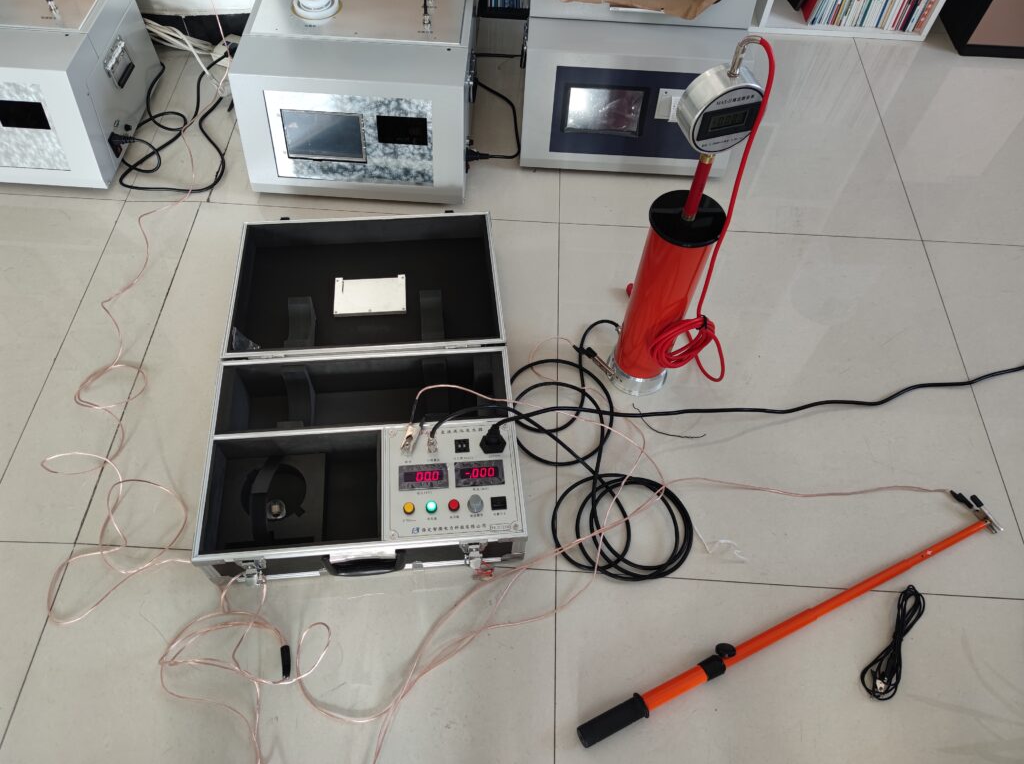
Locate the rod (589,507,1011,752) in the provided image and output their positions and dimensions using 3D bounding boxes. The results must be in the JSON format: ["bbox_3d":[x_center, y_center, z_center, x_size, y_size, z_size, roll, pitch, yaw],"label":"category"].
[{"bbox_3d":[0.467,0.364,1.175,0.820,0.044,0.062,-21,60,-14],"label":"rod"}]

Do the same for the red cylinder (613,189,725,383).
[{"bbox_3d":[0.252,-0.138,1.254,0.115,0.391,0.115,4,58,-1],"label":"red cylinder"}]

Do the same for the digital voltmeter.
[{"bbox_3d":[0.263,-0.341,0.926,0.100,0.100,0.043,-13,59,-10],"label":"digital voltmeter"}]

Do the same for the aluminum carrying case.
[{"bbox_3d":[-0.258,-0.012,1.351,0.505,0.118,0.718,-3,58,-4],"label":"aluminum carrying case"}]

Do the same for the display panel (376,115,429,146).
[{"bbox_3d":[-0.226,-0.522,1.534,0.104,0.058,0.012,2,41,0],"label":"display panel"}]

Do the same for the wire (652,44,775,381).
[{"bbox_3d":[0.309,-0.168,1.082,0.140,0.650,0.105,17,59,9],"label":"wire"}]

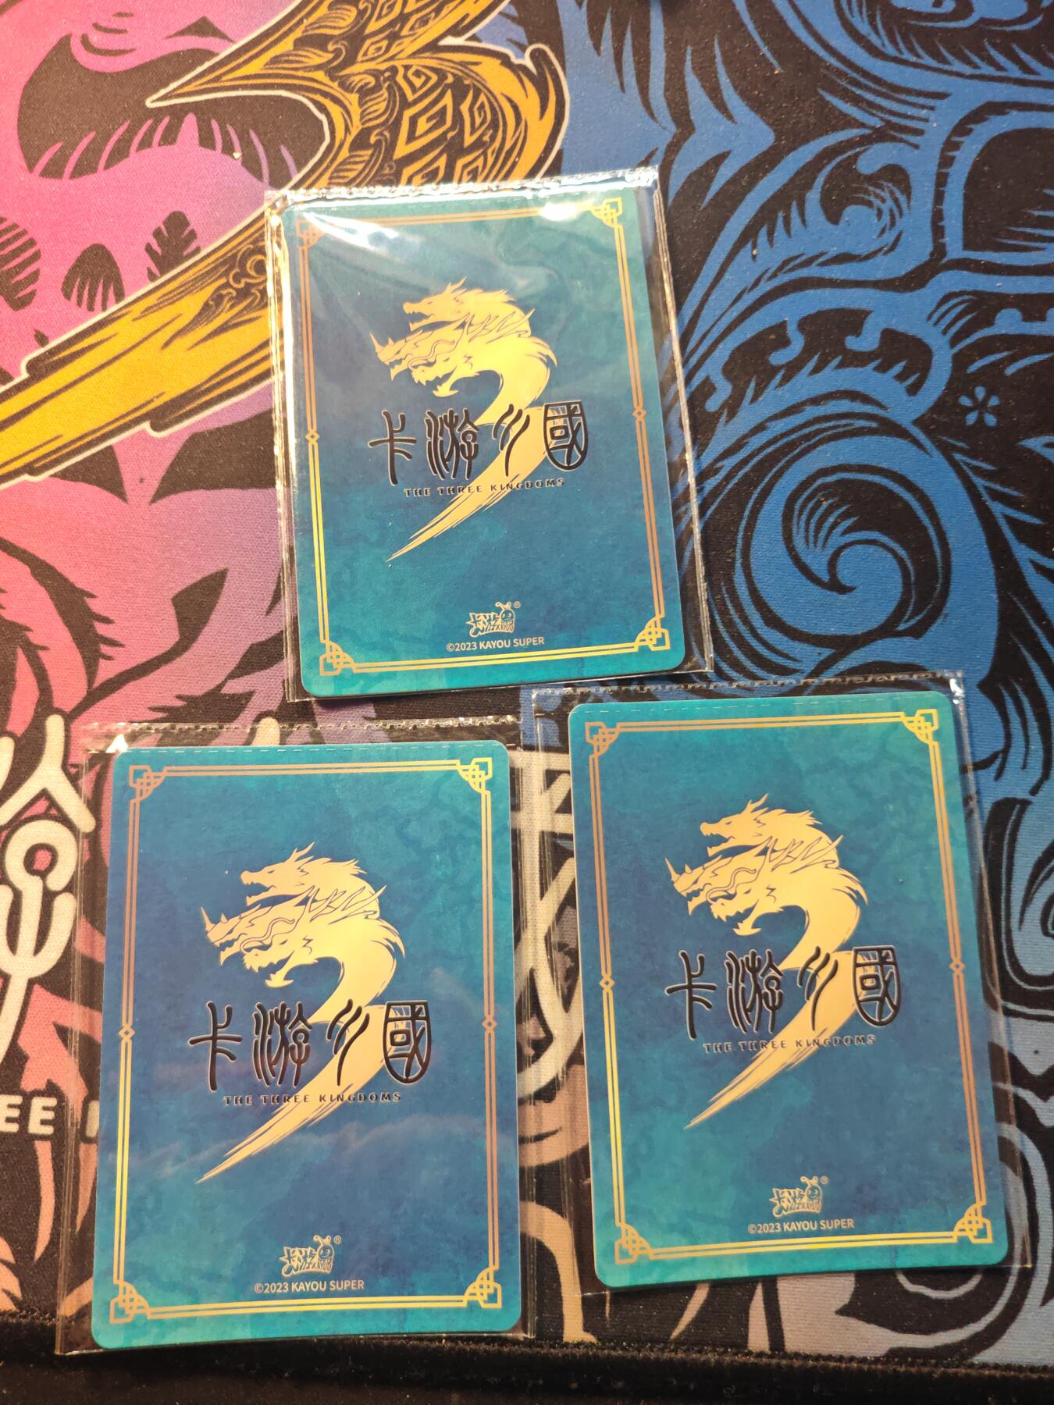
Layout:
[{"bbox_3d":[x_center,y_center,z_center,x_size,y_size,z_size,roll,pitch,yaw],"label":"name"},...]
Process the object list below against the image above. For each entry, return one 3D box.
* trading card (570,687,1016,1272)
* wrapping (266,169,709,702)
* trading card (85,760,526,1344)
[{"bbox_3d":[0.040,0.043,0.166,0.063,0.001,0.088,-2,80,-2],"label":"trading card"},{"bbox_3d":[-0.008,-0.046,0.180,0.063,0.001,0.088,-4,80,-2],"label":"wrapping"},{"bbox_3d":[-0.035,0.049,0.163,0.070,0.002,0.092,-1,80,-2],"label":"trading card"}]

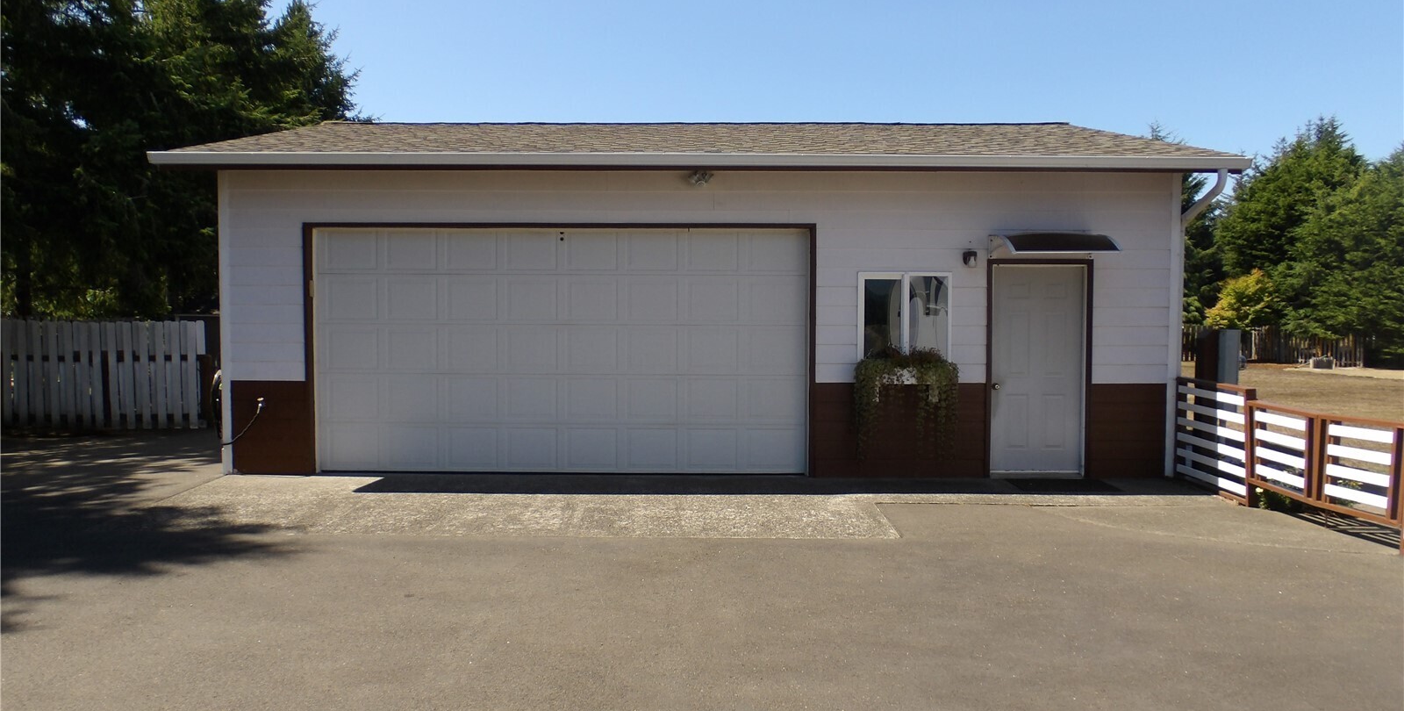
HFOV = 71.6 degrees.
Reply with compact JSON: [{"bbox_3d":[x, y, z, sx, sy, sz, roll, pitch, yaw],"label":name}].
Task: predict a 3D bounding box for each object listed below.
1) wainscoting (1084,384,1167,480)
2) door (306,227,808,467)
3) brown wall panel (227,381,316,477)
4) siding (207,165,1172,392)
[{"bbox_3d":[4.182,0.741,9.628,0.799,0.935,0.050,0,3,0],"label":"wainscoting"},{"bbox_3d":[-1.404,-0.058,9.644,5.074,2.491,0.120,0,3,0],"label":"door"},{"bbox_3d":[-4.254,0.712,9.668,0.849,0.939,0.050,0,3,0],"label":"brown wall panel"},{"bbox_3d":[-0.040,-0.767,9.606,9.416,2.126,0.100,0,3,0],"label":"siding"}]

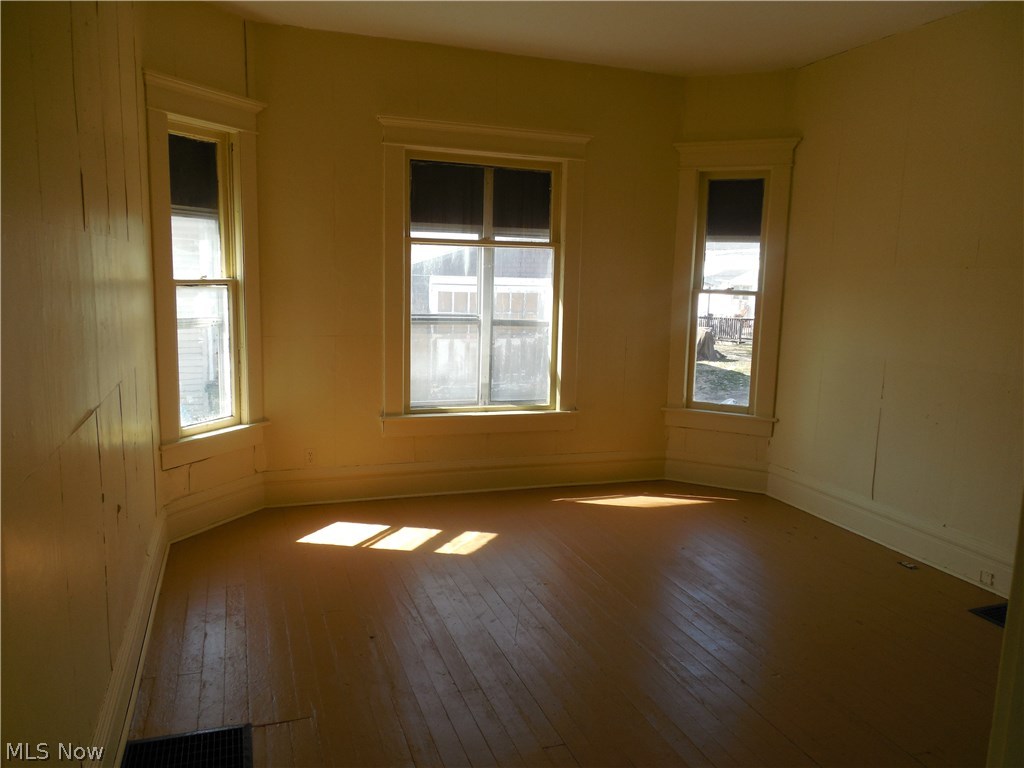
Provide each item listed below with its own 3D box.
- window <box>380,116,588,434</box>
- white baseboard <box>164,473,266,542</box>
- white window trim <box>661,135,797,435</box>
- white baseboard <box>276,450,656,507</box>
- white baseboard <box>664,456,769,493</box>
[{"bbox_3d":[-0.158,-0.655,4.814,1.363,1.962,0.120,-1,9,-18],"label":"window"},{"bbox_3d":[-1.693,0.703,4.269,0.030,0.217,0.702,6,10,25],"label":"white baseboard"},{"bbox_3d":[1.481,-0.650,5.102,0.788,1.976,0.120,5,10,22],"label":"white window trim"},{"bbox_3d":[-0.207,0.626,5.004,2.778,0.222,0.030,-1,9,-18],"label":"white baseboard"},{"bbox_3d":[1.460,0.637,5.293,0.717,0.198,0.030,5,10,22],"label":"white baseboard"}]

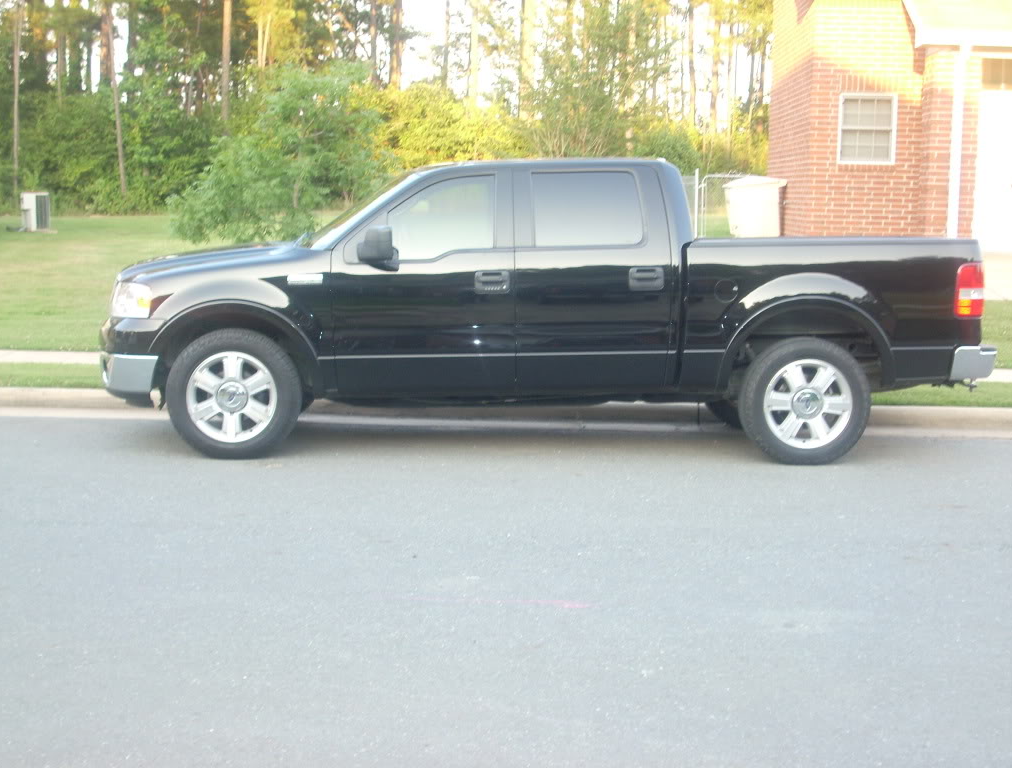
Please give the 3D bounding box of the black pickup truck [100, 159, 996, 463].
[{"bbox_3d":[0.187,-0.555,10.636,5.685,1.880,2.060,1,7,-3],"label":"black pickup truck"}]

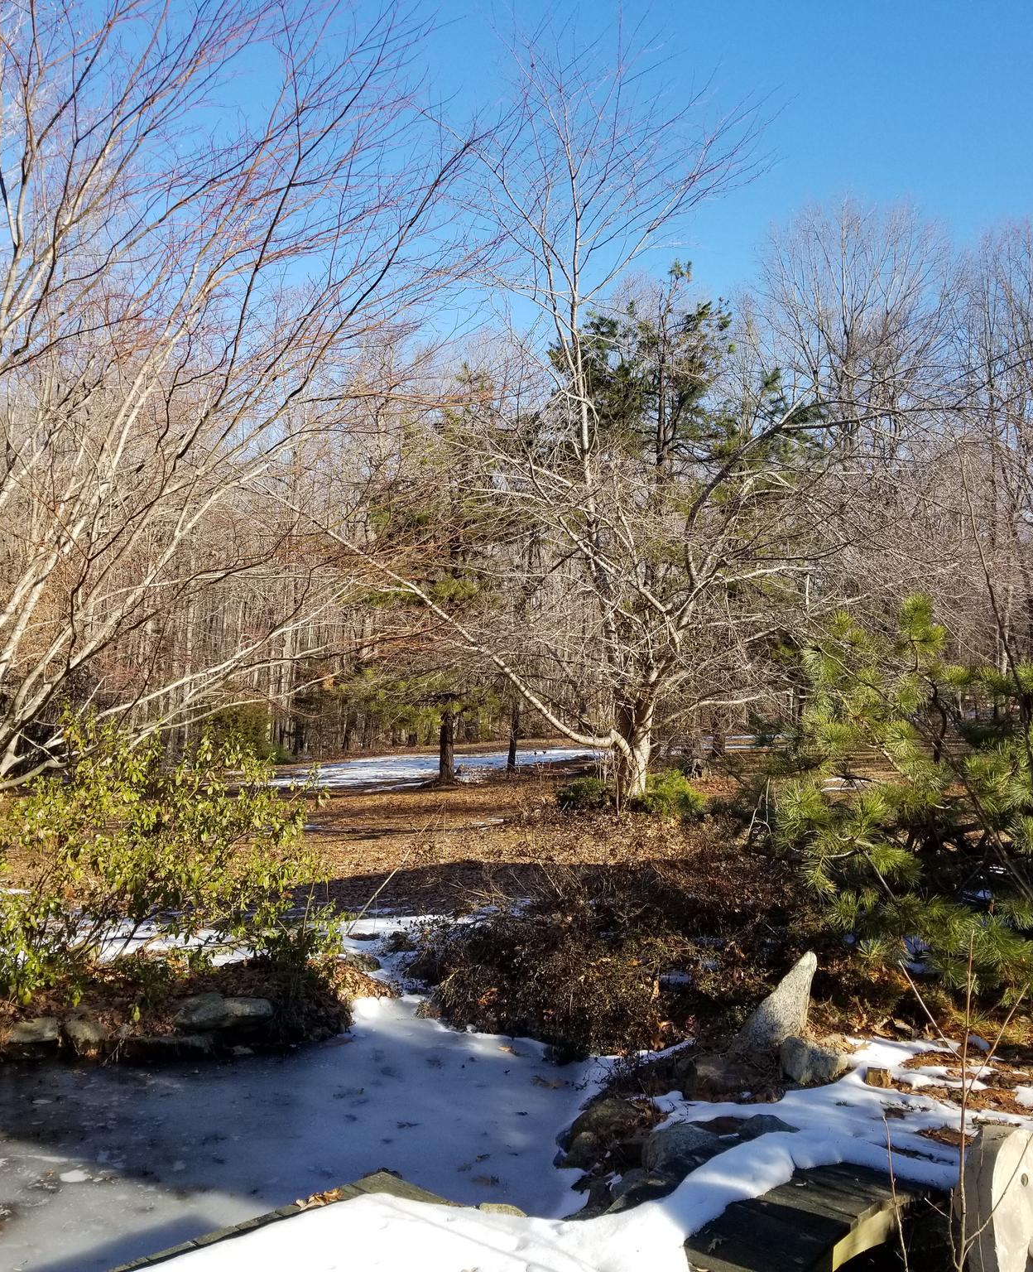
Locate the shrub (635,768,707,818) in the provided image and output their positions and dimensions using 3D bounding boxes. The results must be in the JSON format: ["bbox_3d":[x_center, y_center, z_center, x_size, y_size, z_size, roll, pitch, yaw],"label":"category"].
[{"bbox_3d":[1.834,1.889,15.200,0.870,0.570,0.820,0,-1,0],"label":"shrub"}]

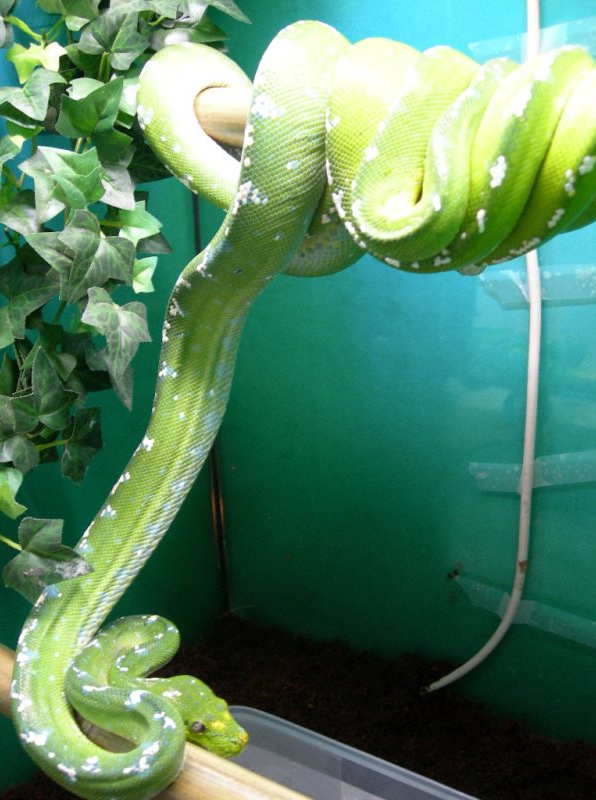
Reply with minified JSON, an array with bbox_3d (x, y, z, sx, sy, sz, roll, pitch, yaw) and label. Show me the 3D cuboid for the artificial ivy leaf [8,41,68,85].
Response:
[{"bbox_3d":[-0.146,-0.188,0.490,0.033,0.026,0.012,0,0,-18],"label":"artificial ivy leaf"}]

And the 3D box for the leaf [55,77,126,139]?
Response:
[{"bbox_3d":[-0.123,-0.173,0.520,0.040,0.039,0.022,0,-17,-6],"label":"leaf"}]

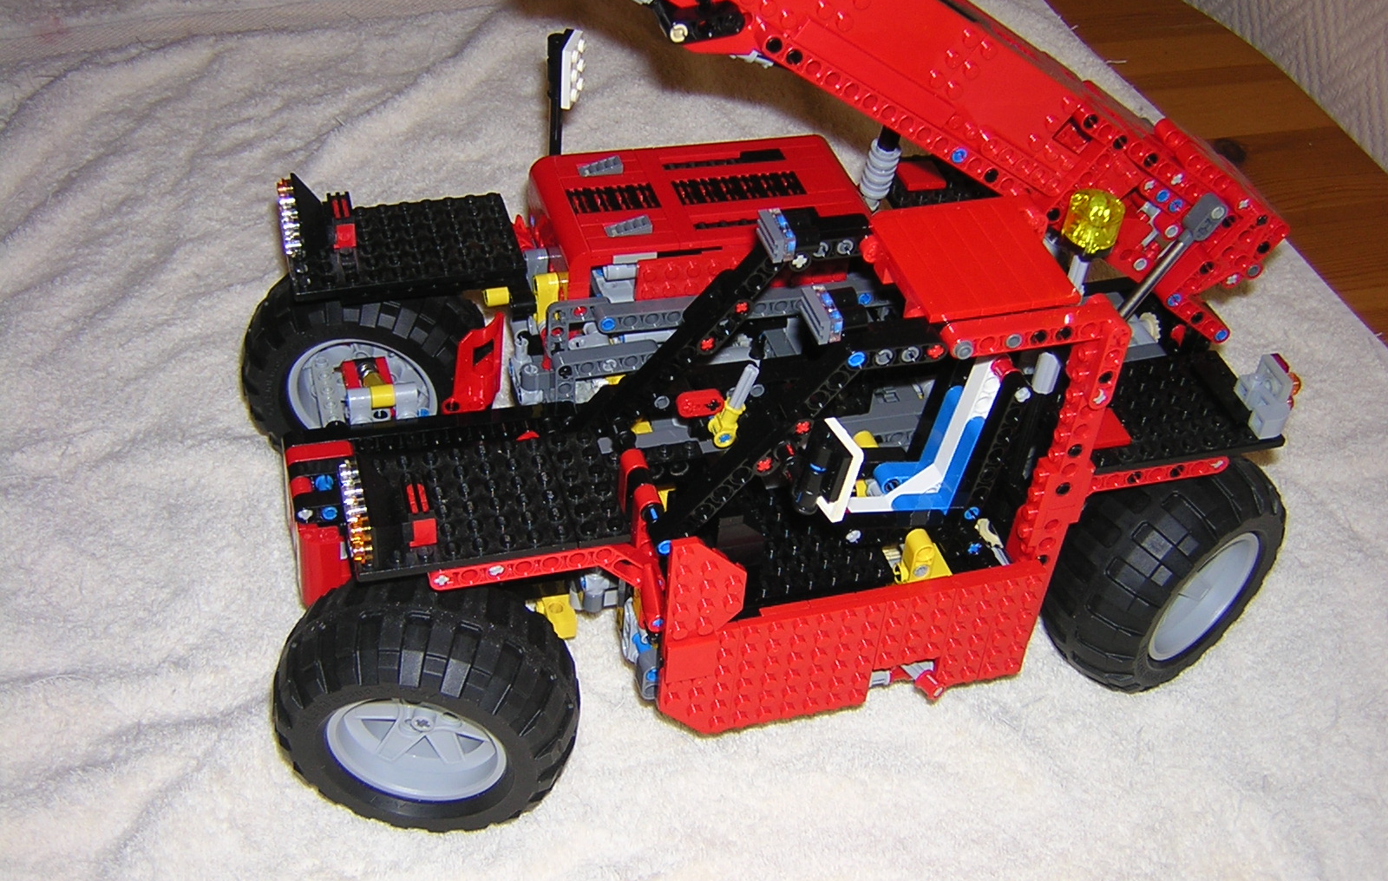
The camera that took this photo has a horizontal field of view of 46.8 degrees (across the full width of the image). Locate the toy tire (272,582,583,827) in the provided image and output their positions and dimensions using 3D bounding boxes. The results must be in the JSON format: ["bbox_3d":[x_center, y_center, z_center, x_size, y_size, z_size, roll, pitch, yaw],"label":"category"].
[{"bbox_3d":[-0.084,0.084,0.510,0.095,0.095,0.044,6,41,1],"label":"toy tire"}]

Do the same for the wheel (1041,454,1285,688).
[{"bbox_3d":[0.169,0.045,0.579,0.095,0.095,0.044,-23,48,-29],"label":"wheel"}]

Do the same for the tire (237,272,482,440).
[{"bbox_3d":[-0.123,-0.025,0.614,0.095,0.095,0.044,7,41,2],"label":"tire"}]

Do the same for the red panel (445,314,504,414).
[{"bbox_3d":[-0.078,-0.027,0.566,0.022,0.042,0.010,-8,42,-14],"label":"red panel"}]

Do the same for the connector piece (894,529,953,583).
[{"bbox_3d":[0.076,0.039,0.536,0.018,0.019,0.015,-8,42,-14],"label":"connector piece"}]

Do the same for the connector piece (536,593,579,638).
[{"bbox_3d":[-0.046,0.060,0.544,0.014,0.014,0.012,-8,42,-14],"label":"connector piece"}]

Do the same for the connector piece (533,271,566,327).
[{"bbox_3d":[-0.053,-0.051,0.578,0.009,0.024,0.008,-8,42,-14],"label":"connector piece"}]

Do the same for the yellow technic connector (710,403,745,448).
[{"bbox_3d":[0.011,-0.005,0.525,0.011,0.018,0.010,2,39,-23],"label":"yellow technic connector"}]

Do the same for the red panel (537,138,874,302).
[{"bbox_3d":[0.001,-0.085,0.608,0.115,0.025,0.066,-8,42,-14],"label":"red panel"}]

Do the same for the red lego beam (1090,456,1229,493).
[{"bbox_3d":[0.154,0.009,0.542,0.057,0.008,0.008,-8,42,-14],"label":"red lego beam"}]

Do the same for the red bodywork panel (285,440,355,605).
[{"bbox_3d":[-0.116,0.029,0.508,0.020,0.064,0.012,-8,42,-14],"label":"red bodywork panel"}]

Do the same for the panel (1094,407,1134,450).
[{"bbox_3d":[0.136,-0.004,0.544,0.017,0.004,0.021,-8,42,-14],"label":"panel"}]

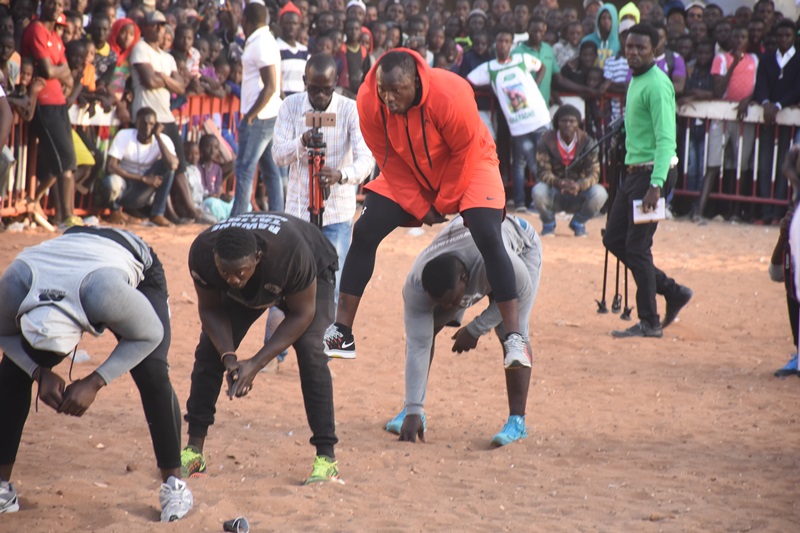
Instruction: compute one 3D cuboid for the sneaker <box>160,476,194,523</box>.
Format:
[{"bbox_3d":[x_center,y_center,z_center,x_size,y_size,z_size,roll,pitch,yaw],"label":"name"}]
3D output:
[{"bbox_3d":[-0.844,0.880,17.580,0.120,0.145,0.290,0,12,7],"label":"sneaker"}]

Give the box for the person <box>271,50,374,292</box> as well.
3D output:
[{"bbox_3d":[-0.407,-0.285,23.900,0.540,1.630,0.480,0,4,3],"label":"person"}]

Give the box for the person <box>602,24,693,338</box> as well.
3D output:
[{"bbox_3d":[1.379,-0.480,26.000,0.520,1.740,0.480,-2,4,-22],"label":"person"}]

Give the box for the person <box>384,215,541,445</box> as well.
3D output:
[{"bbox_3d":[0.266,0.267,20.500,0.640,0.980,0.680,2,5,33],"label":"person"}]

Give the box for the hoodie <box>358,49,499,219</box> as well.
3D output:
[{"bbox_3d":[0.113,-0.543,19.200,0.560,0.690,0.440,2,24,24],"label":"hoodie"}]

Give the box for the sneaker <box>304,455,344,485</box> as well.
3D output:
[{"bbox_3d":[-0.309,0.810,18.820,0.115,0.120,0.290,1,4,17],"label":"sneaker"}]

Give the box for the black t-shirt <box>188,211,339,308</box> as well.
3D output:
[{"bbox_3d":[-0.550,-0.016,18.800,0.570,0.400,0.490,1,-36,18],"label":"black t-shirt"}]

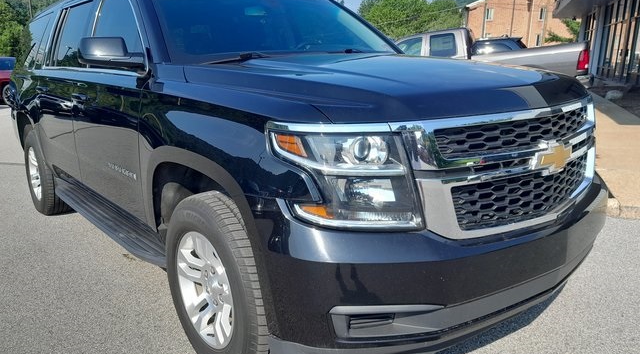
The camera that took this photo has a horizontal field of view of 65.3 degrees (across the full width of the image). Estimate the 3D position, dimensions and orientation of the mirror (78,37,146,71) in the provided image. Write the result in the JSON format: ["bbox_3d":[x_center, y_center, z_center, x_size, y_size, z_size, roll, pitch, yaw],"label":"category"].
[{"bbox_3d":[-0.936,-0.546,2.203,0.250,0.160,0.200,-12,16,-38],"label":"mirror"}]

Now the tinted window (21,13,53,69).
[{"bbox_3d":[-2.466,-1.133,4.324,0.160,0.410,1.550,-12,16,-38],"label":"tinted window"}]

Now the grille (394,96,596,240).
[{"bbox_3d":[0.823,-0.053,1.905,1.360,0.430,0.230,-12,16,-38],"label":"grille"}]

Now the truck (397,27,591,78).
[{"bbox_3d":[2.769,-2.304,11.359,5.800,1.900,2.000,1,13,22],"label":"truck"}]

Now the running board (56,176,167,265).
[{"bbox_3d":[-1.393,0.203,3.213,0.190,0.110,2.100,-12,16,-38],"label":"running board"}]

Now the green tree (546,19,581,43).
[{"bbox_3d":[15.889,-8.148,32.454,3.500,4.000,3.500,-1,13,0],"label":"green tree"}]

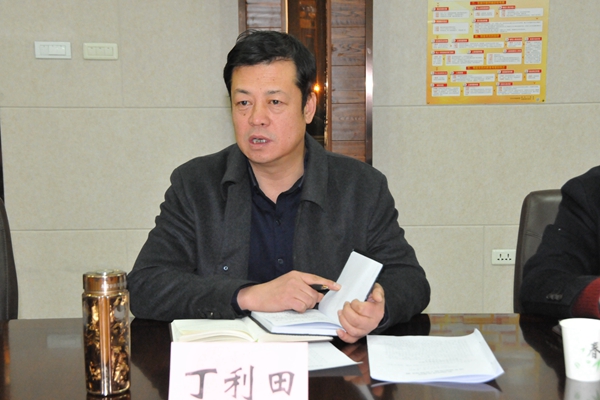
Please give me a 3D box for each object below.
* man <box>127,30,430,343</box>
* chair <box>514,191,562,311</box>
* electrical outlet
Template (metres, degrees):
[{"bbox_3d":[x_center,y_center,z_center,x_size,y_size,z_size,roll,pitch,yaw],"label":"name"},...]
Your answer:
[{"bbox_3d":[-0.042,0.316,1.841,0.600,1.290,0.700,0,8,3],"label":"man"},{"bbox_3d":[0.814,0.454,2.063,0.600,0.940,0.650,0,8,3],"label":"chair"},{"bbox_3d":[0.985,0.276,4.330,0.118,0.072,0.010,-1,8,-2],"label":"electrical outlet"}]

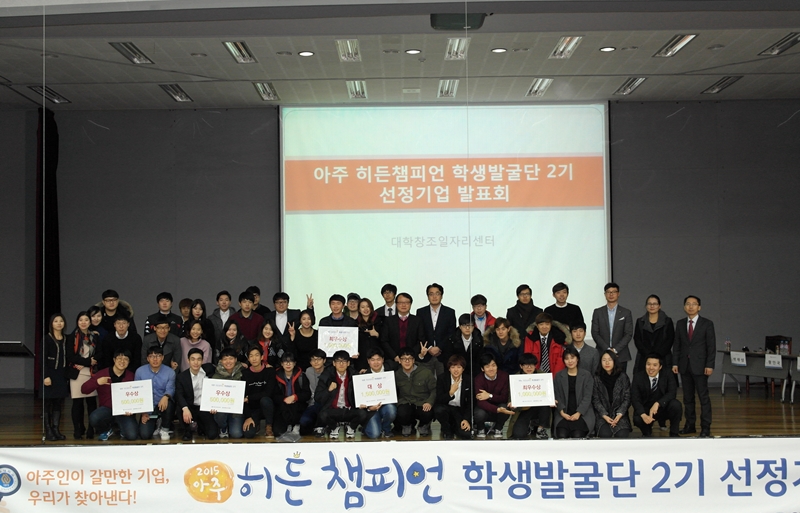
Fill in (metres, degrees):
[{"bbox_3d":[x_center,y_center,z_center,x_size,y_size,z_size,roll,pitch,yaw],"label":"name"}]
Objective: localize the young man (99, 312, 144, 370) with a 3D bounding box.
[{"bbox_3d":[-3.557,1.505,12.200,0.560,1.540,0.450,0,-2,-10],"label":"young man"}]

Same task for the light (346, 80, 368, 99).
[{"bbox_3d":[-0.697,-2.776,15.774,0.300,0.100,1.230,-1,-1,0],"label":"light"}]

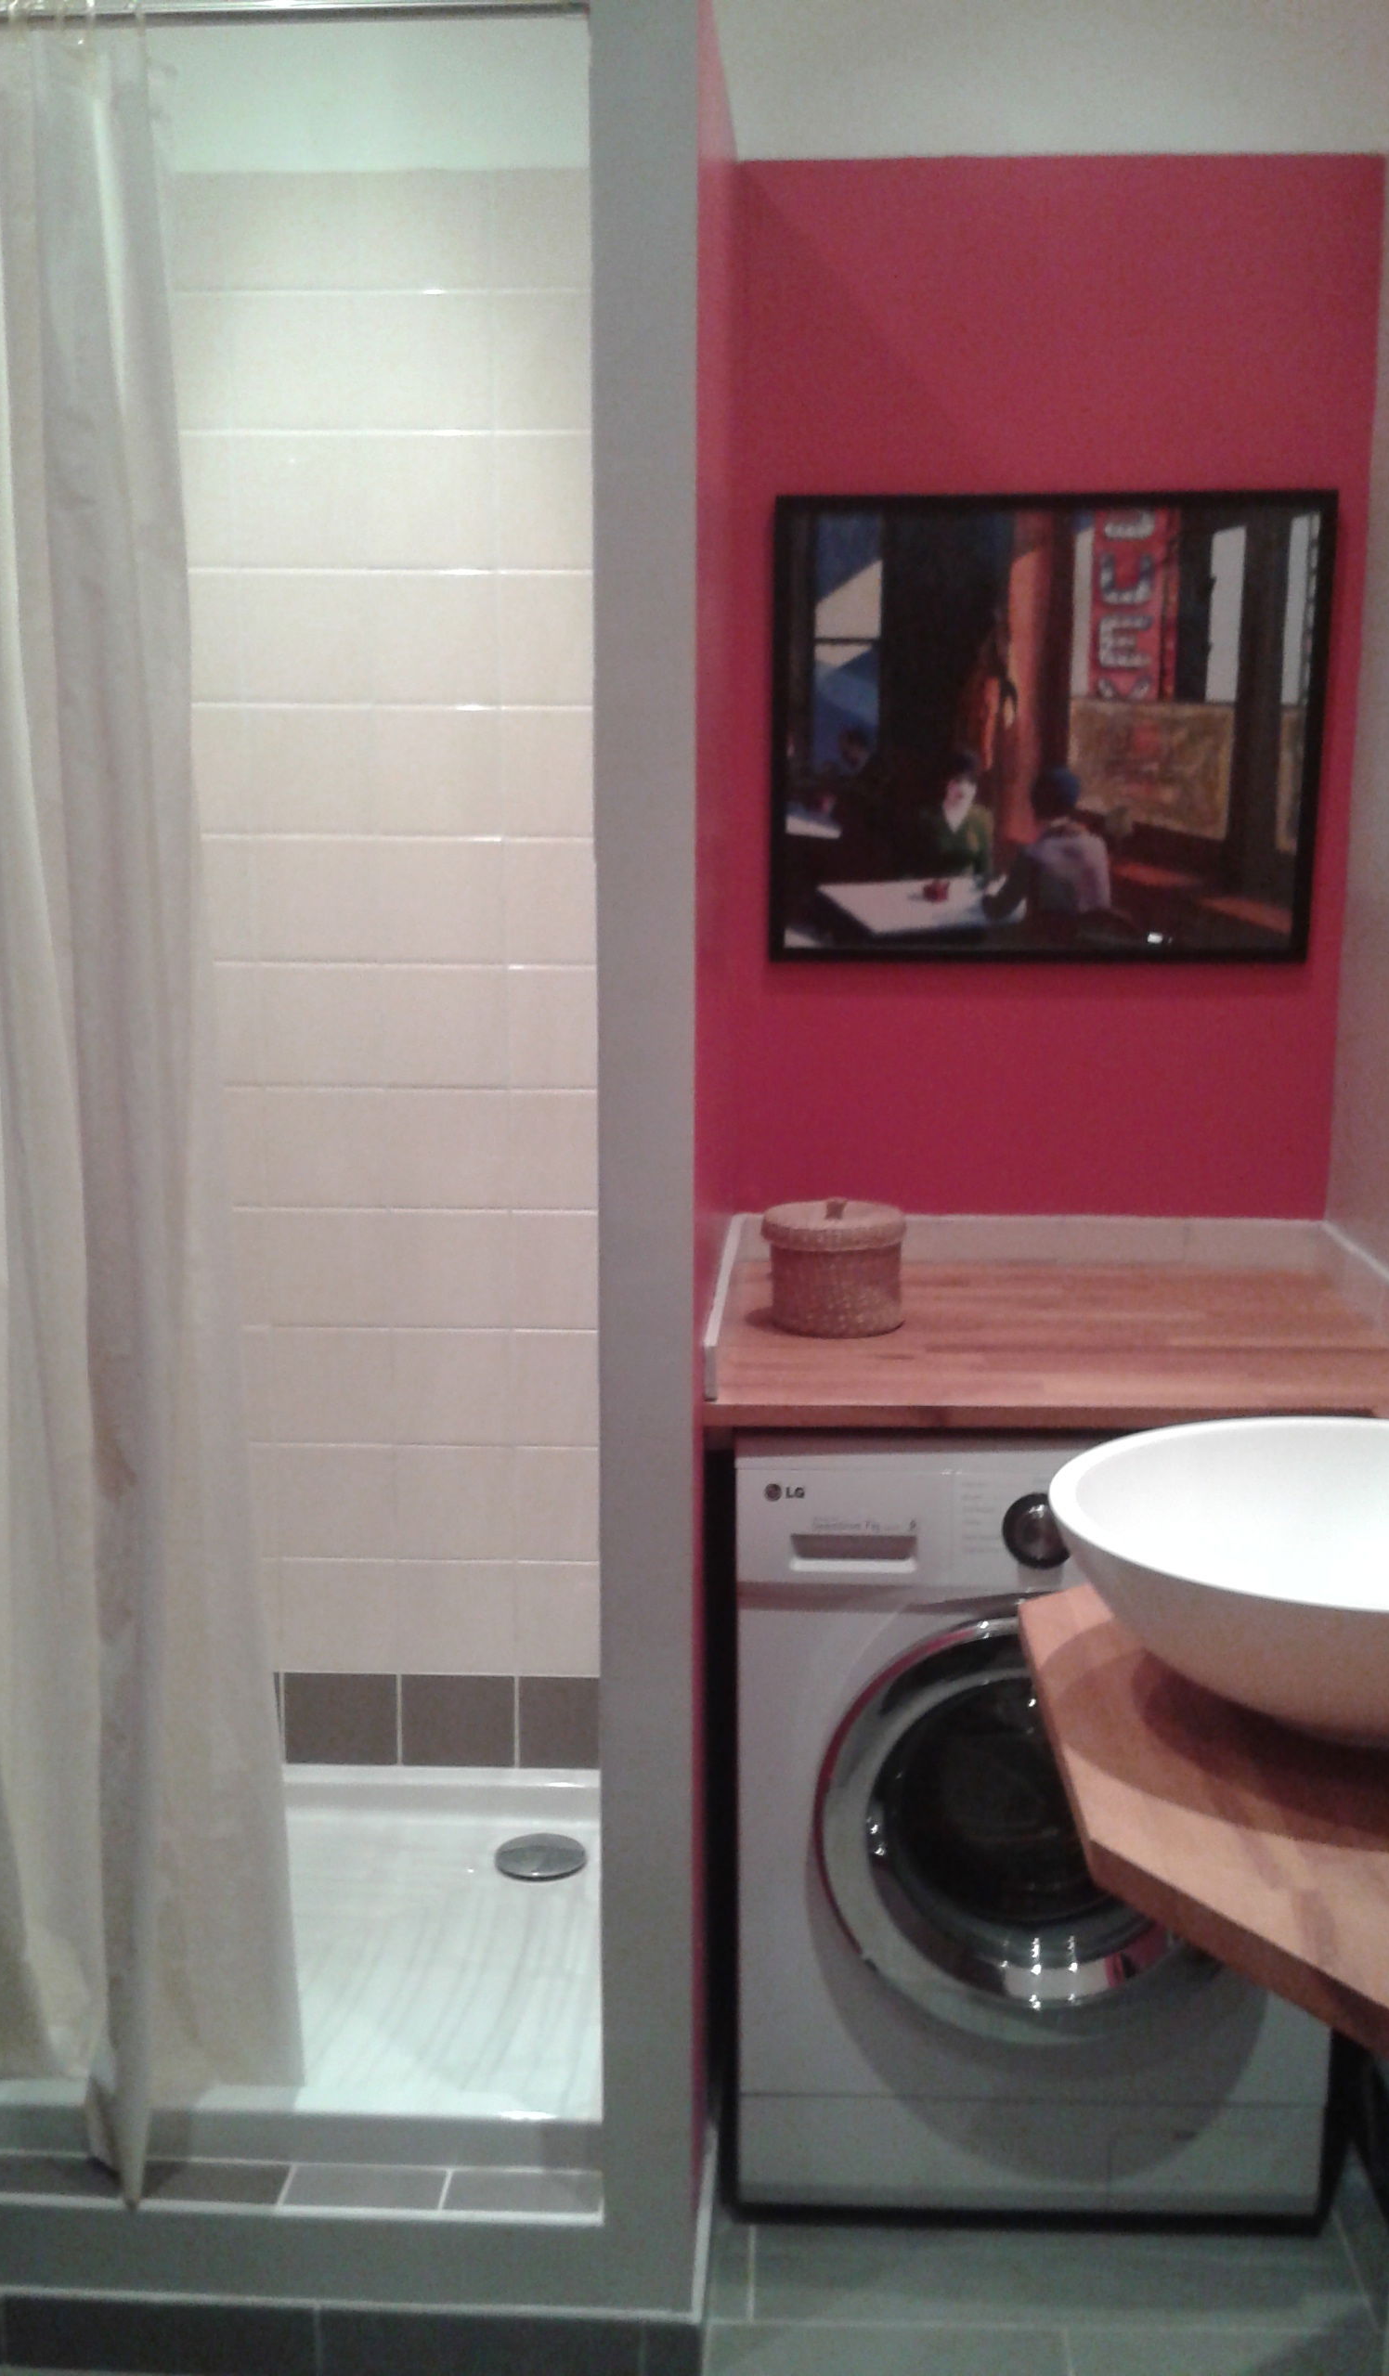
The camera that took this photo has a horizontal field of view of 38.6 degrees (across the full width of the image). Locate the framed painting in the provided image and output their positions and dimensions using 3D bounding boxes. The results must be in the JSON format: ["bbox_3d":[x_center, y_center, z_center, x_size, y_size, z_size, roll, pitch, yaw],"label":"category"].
[{"bbox_3d":[0.427,-0.555,2.423,0.663,0.555,0.025,0,10,2],"label":"framed painting"}]

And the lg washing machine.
[{"bbox_3d":[0.357,0.622,2.268,0.600,0.855,0.585,0,10,2],"label":"lg washing machine"}]

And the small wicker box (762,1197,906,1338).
[{"bbox_3d":[0.159,0.082,2.251,0.162,0.142,0.162,0,10,2],"label":"small wicker box"}]

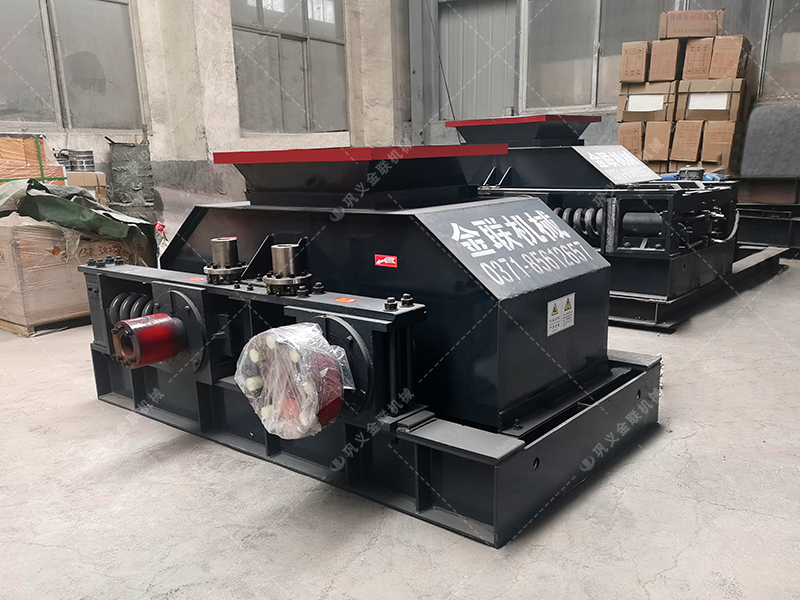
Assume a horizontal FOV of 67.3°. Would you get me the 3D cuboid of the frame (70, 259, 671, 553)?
[{"bbox_3d":[-0.270,0.169,3.269,2.720,0.790,1.500,9,17,38],"label":"frame"}]

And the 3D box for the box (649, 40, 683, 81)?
[{"bbox_3d":[3.189,-2.801,7.133,0.285,0.445,0.615,7,15,32],"label":"box"}]

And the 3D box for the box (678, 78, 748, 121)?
[{"bbox_3d":[3.542,-2.261,6.832,0.615,0.445,0.285,7,15,32],"label":"box"}]

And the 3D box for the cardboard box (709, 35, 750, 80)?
[{"bbox_3d":[3.499,-2.549,6.390,0.248,0.410,0.500,8,16,33],"label":"cardboard box"}]

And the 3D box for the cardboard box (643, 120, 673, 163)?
[{"bbox_3d":[3.203,-1.932,7.339,0.285,0.445,0.615,7,15,32],"label":"cardboard box"}]

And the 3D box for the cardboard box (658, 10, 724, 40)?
[{"bbox_3d":[3.161,-2.932,6.461,0.580,0.257,0.400,6,15,27],"label":"cardboard box"}]

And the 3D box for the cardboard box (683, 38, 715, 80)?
[{"bbox_3d":[3.284,-2.587,6.528,0.252,0.398,0.500,8,16,33],"label":"cardboard box"}]

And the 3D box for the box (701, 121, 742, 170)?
[{"bbox_3d":[3.517,-1.730,6.589,0.272,0.411,0.500,8,16,33],"label":"box"}]

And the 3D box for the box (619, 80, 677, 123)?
[{"bbox_3d":[2.984,-2.357,7.177,0.615,0.445,0.285,7,15,32],"label":"box"}]

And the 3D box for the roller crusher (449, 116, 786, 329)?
[{"bbox_3d":[1.715,-0.945,5.741,2.950,1.428,2.891,10,18,40],"label":"roller crusher"}]

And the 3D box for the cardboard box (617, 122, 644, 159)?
[{"bbox_3d":[2.758,-1.842,7.082,0.262,0.432,0.500,8,16,33],"label":"cardboard box"}]

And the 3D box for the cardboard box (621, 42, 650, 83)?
[{"bbox_3d":[2.912,-2.854,7.303,0.285,0.445,0.615,7,15,32],"label":"cardboard box"}]

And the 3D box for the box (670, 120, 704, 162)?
[{"bbox_3d":[3.267,-1.784,6.746,0.273,0.415,0.500,8,16,33],"label":"box"}]

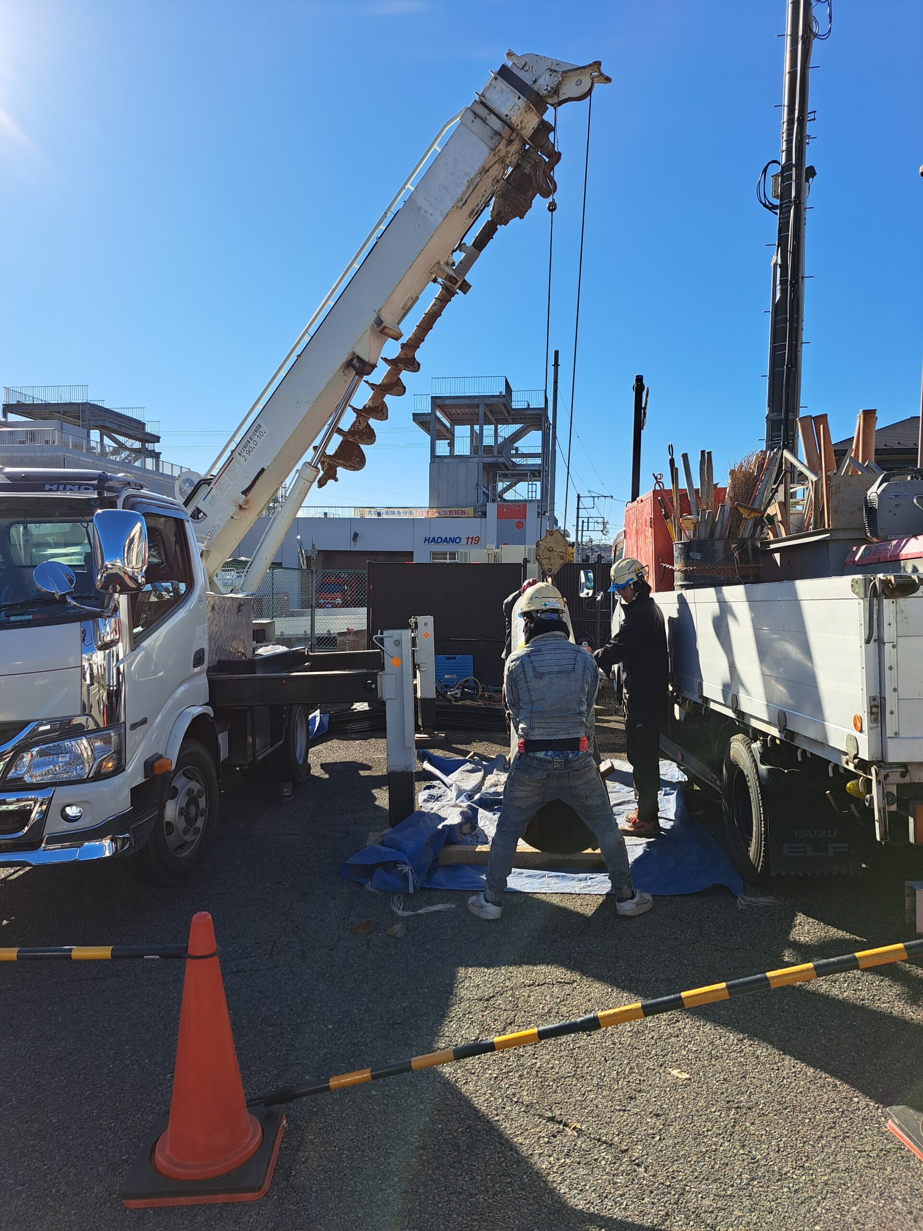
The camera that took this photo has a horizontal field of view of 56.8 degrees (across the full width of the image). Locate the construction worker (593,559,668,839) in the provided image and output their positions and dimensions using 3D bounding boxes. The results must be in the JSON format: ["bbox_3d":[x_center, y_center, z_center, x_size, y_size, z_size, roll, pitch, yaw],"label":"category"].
[{"bbox_3d":[1.077,0.490,5.480,0.520,1.790,0.500,1,3,-6],"label":"construction worker"}]

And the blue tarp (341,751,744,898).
[{"bbox_3d":[0.520,1.261,6.000,2.600,0.260,3.050,1,3,-2],"label":"blue tarp"}]

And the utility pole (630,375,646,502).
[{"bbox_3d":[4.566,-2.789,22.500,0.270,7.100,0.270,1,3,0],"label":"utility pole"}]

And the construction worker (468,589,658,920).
[{"bbox_3d":[0.503,0.636,4.312,0.900,1.670,0.660,1,3,2],"label":"construction worker"}]

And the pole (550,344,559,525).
[{"bbox_3d":[4.046,-5.887,38.000,0.270,11.800,0.270,1,3,0],"label":"pole"}]

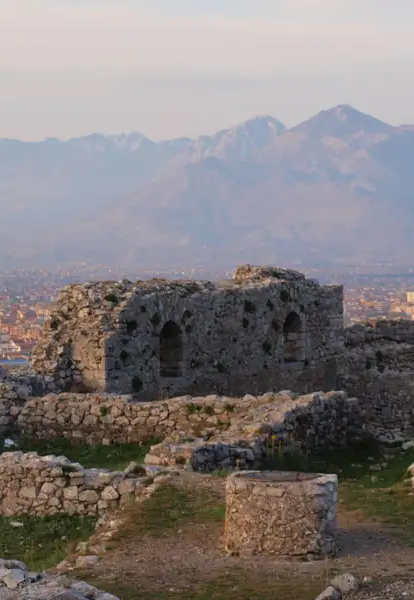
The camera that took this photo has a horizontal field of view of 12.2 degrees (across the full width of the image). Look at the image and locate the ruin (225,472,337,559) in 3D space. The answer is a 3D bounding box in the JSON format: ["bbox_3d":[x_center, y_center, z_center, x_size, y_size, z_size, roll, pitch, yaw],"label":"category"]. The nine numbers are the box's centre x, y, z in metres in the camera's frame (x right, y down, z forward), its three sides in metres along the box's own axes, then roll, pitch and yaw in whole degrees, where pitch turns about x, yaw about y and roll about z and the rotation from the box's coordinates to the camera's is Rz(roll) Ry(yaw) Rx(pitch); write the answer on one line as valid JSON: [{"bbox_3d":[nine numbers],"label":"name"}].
[{"bbox_3d":[0.972,2.800,25.600,1.480,0.960,1.480,0,2,0],"label":"ruin"}]

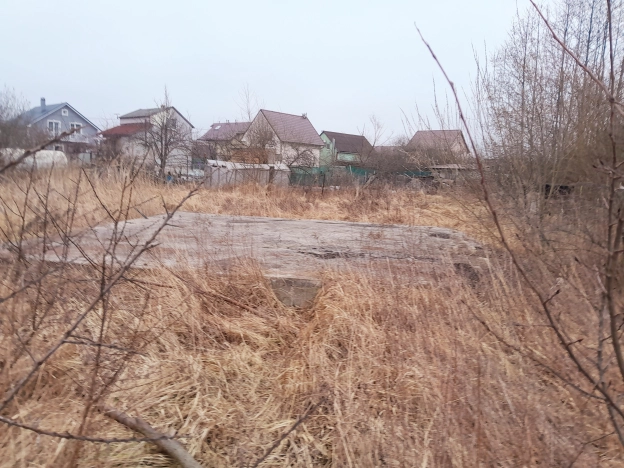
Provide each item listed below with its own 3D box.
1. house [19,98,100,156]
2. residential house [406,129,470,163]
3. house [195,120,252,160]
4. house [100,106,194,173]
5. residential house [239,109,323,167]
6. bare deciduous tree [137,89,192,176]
[{"bbox_3d":[-30.873,-12.177,55.944,8.360,7.040,7.750,10,12,40],"label":"house"},{"bbox_3d":[20.761,-13.576,77.287,7.460,6.740,7.600,10,12,40],"label":"residential house"},{"bbox_3d":[-11.113,-12.463,67.741,10.000,7.000,8.000,10,12,39],"label":"house"},{"bbox_3d":[-20.367,-12.187,58.764,7.320,7.090,8.180,10,12,40],"label":"house"},{"bbox_3d":[-3.554,-11.888,60.489,6.450,7.020,9.180,8,11,34],"label":"residential house"},{"bbox_3d":[-12.968,-8.824,41.209,4.800,7.570,4.800,-1,9,-17],"label":"bare deciduous tree"}]

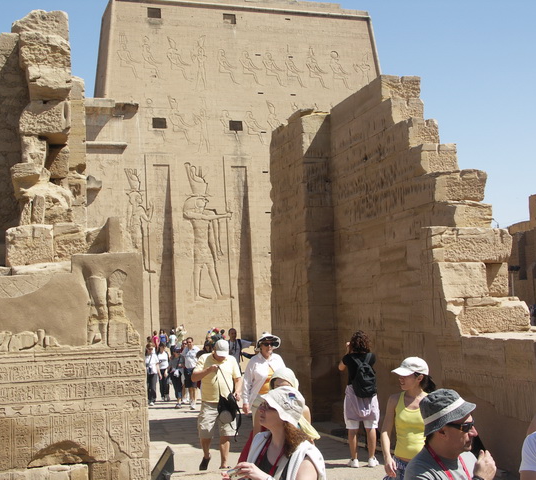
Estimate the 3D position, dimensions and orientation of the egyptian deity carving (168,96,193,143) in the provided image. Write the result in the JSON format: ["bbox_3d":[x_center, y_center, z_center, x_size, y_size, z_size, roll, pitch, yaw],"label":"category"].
[{"bbox_3d":[-8.341,-11.472,100.747,2.342,4.643,0.220,0,-9,-21],"label":"egyptian deity carving"}]

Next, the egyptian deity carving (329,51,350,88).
[{"bbox_3d":[7.349,-17.413,107.939,2.442,4.169,0.220,0,-9,-21],"label":"egyptian deity carving"}]

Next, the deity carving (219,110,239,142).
[{"bbox_3d":[-3.693,-11.204,104.486,2.169,3.360,0.200,0,-8,-22],"label":"deity carving"}]

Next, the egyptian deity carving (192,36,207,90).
[{"bbox_3d":[-6.677,-17.459,104.242,1.463,5.536,0.200,0,-8,-22],"label":"egyptian deity carving"}]

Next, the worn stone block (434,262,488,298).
[{"bbox_3d":[2.531,0.561,14.316,0.698,0.478,0.650,-1,-4,-13],"label":"worn stone block"}]

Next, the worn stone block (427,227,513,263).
[{"bbox_3d":[2.757,0.088,14.949,1.120,0.490,0.620,-1,-4,-15],"label":"worn stone block"}]

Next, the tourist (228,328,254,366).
[{"bbox_3d":[-0.538,2.651,20.942,0.680,1.780,0.420,-1,-4,-7],"label":"tourist"}]

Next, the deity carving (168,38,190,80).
[{"bbox_3d":[-8.614,-17.469,101.704,2.366,4.534,0.220,0,-9,-21],"label":"deity carving"}]

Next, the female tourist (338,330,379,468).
[{"bbox_3d":[1.125,1.983,13.100,0.470,1.690,0.500,-1,-5,-18],"label":"female tourist"}]

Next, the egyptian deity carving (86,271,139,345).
[{"bbox_3d":[-1.613,0.715,11.000,0.580,0.790,0.120,-1,-4,-15],"label":"egyptian deity carving"}]

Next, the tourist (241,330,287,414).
[{"bbox_3d":[-0.033,2.061,13.700,0.580,1.690,0.420,-1,-4,-11],"label":"tourist"}]

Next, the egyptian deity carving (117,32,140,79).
[{"bbox_3d":[-13.370,-17.683,101.547,2.427,4.596,0.200,0,-8,-22],"label":"egyptian deity carving"}]

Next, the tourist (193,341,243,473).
[{"bbox_3d":[-0.652,2.123,13.600,0.640,1.690,0.520,-2,-4,5],"label":"tourist"}]

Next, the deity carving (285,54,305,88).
[{"bbox_3d":[2.847,-17.416,108.120,2.419,3.774,0.200,0,-8,-22],"label":"deity carving"}]

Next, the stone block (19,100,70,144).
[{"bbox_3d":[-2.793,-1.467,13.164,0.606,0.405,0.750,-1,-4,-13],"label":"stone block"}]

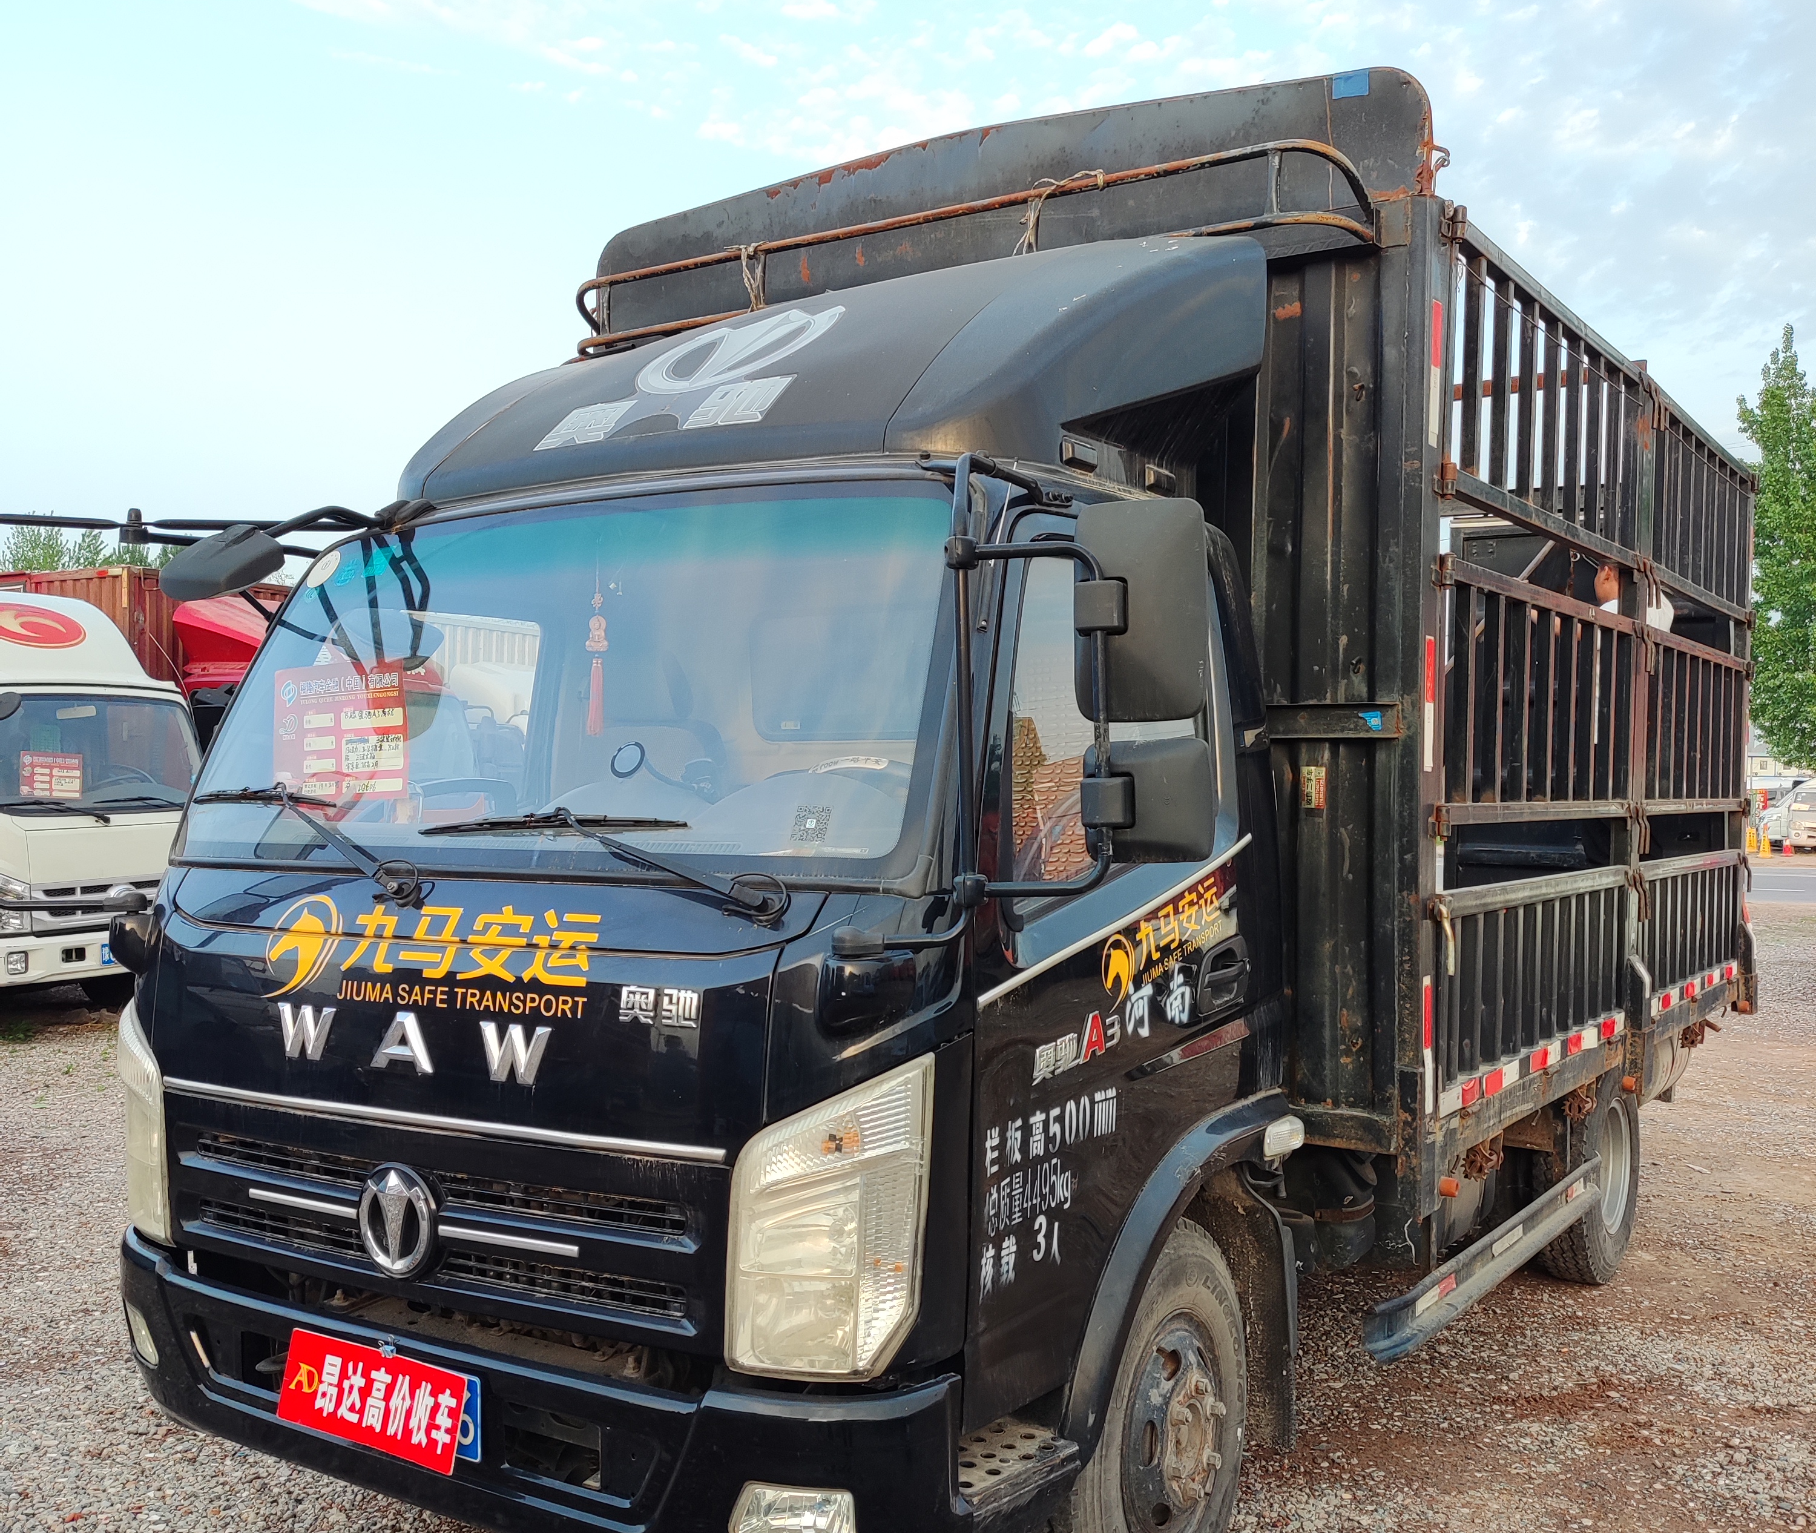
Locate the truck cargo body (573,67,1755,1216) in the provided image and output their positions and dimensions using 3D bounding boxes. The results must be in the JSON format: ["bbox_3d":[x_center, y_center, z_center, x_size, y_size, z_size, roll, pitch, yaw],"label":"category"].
[{"bbox_3d":[1.277,-0.264,6.170,2.430,2.500,4.240,1,0,35],"label":"truck cargo body"}]

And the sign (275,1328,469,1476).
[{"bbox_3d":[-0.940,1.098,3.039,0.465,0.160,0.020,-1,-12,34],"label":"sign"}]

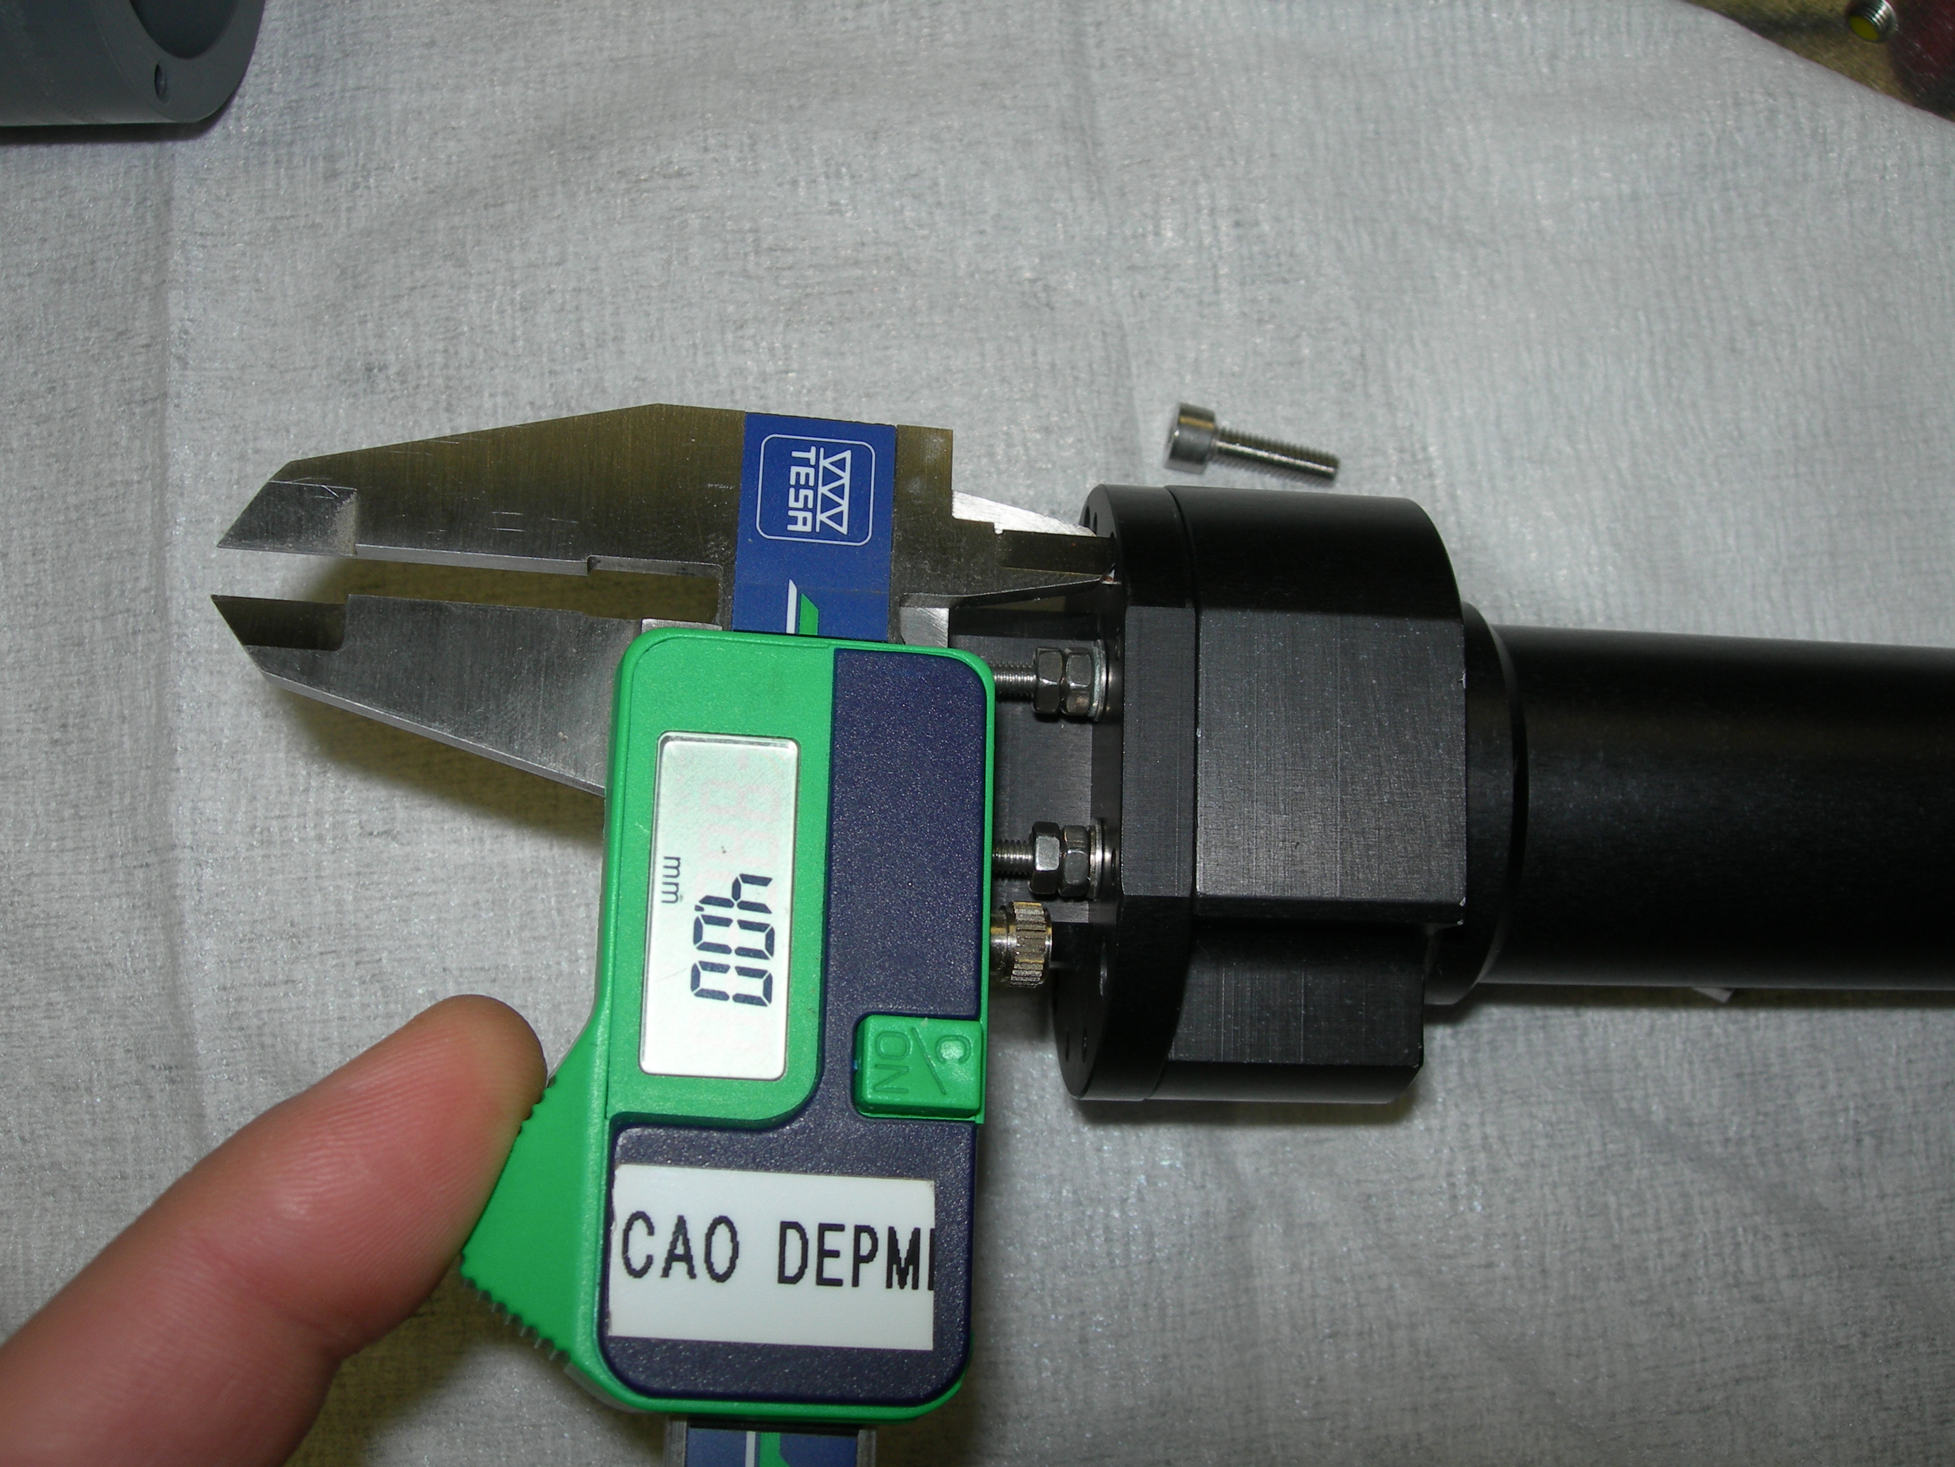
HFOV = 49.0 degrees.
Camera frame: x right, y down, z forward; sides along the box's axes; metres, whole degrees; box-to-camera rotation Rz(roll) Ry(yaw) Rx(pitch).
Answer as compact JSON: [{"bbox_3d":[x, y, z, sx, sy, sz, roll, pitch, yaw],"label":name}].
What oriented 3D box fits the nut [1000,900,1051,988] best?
[{"bbox_3d":[0.004,0.018,0.180,0.004,0.007,0.007,2,79,-4],"label":"nut"}]

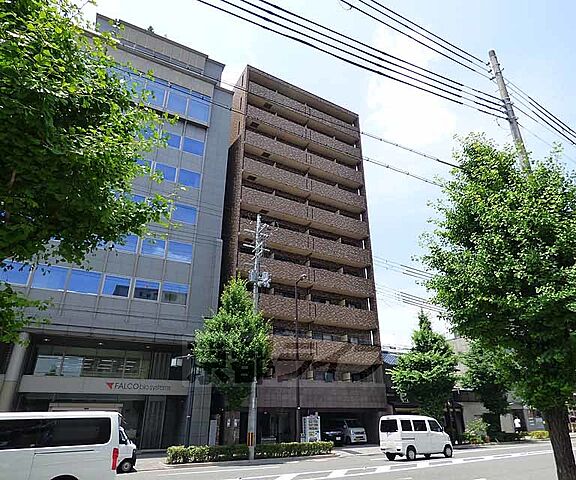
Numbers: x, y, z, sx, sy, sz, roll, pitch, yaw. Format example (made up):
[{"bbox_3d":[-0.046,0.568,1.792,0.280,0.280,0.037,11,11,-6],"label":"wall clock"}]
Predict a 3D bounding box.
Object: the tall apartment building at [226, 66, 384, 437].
[{"bbox_3d":[-1.496,1.665,34.048,12.690,31.000,14.000,13,-28,-25],"label":"tall apartment building"}]

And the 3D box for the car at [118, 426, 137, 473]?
[{"bbox_3d":[-7.932,8.488,14.280,3.395,1.820,1.475,12,-28,-24],"label":"car"}]

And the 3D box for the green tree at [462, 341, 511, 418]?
[{"bbox_3d":[14.347,10.616,25.644,3.900,7.619,3.900,12,-28,-24],"label":"green tree"}]

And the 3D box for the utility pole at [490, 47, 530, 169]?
[{"bbox_3d":[7.076,-0.486,9.447,0.400,13.872,0.400,12,-28,-24],"label":"utility pole"}]

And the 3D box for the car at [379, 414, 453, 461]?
[{"bbox_3d":[6.469,9.856,17.347,3.395,1.880,1.475,11,-27,-22],"label":"car"}]

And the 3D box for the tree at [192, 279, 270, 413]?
[{"bbox_3d":[-2.993,6.141,17.948,4.100,8.900,4.000,13,-28,-25],"label":"tree"}]

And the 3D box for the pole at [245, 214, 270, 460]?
[{"bbox_3d":[-1.664,4.359,18.966,1.600,13.100,1.200,13,-28,-25],"label":"pole"}]

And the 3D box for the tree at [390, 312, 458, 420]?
[{"bbox_3d":[9.684,9.124,23.798,4.500,8.720,4.500,12,-28,-24],"label":"tree"}]

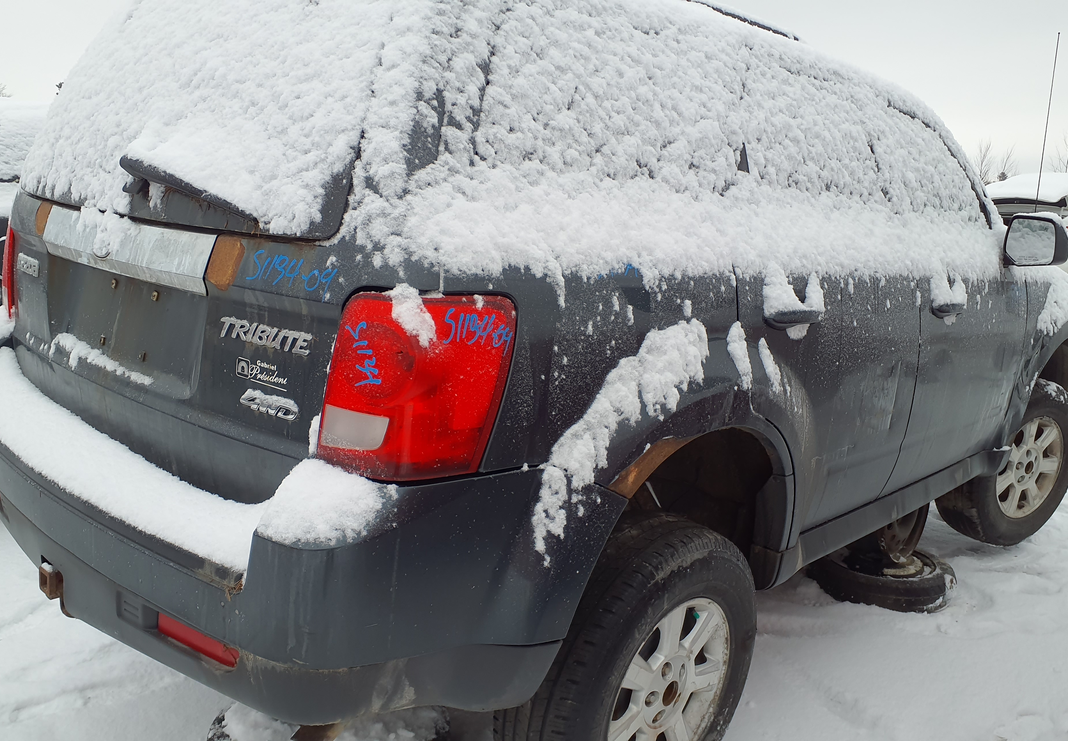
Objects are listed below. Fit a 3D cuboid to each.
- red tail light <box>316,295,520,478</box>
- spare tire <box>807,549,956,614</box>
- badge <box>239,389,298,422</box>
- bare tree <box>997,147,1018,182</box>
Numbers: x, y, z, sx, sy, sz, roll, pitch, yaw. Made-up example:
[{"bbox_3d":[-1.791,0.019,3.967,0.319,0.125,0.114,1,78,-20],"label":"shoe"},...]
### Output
[{"bbox_3d":[-0.170,0.021,1.254,0.183,0.275,0.225,15,14,42],"label":"red tail light"},{"bbox_3d":[1.318,0.776,3.300,0.580,0.125,0.580,6,13,30],"label":"spare tire"},{"bbox_3d":[-0.418,0.055,1.378,0.150,0.038,0.010,14,4,37],"label":"badge"},{"bbox_3d":[29.880,-11.893,55.475,1.600,4.630,1.600,8,13,28],"label":"bare tree"}]

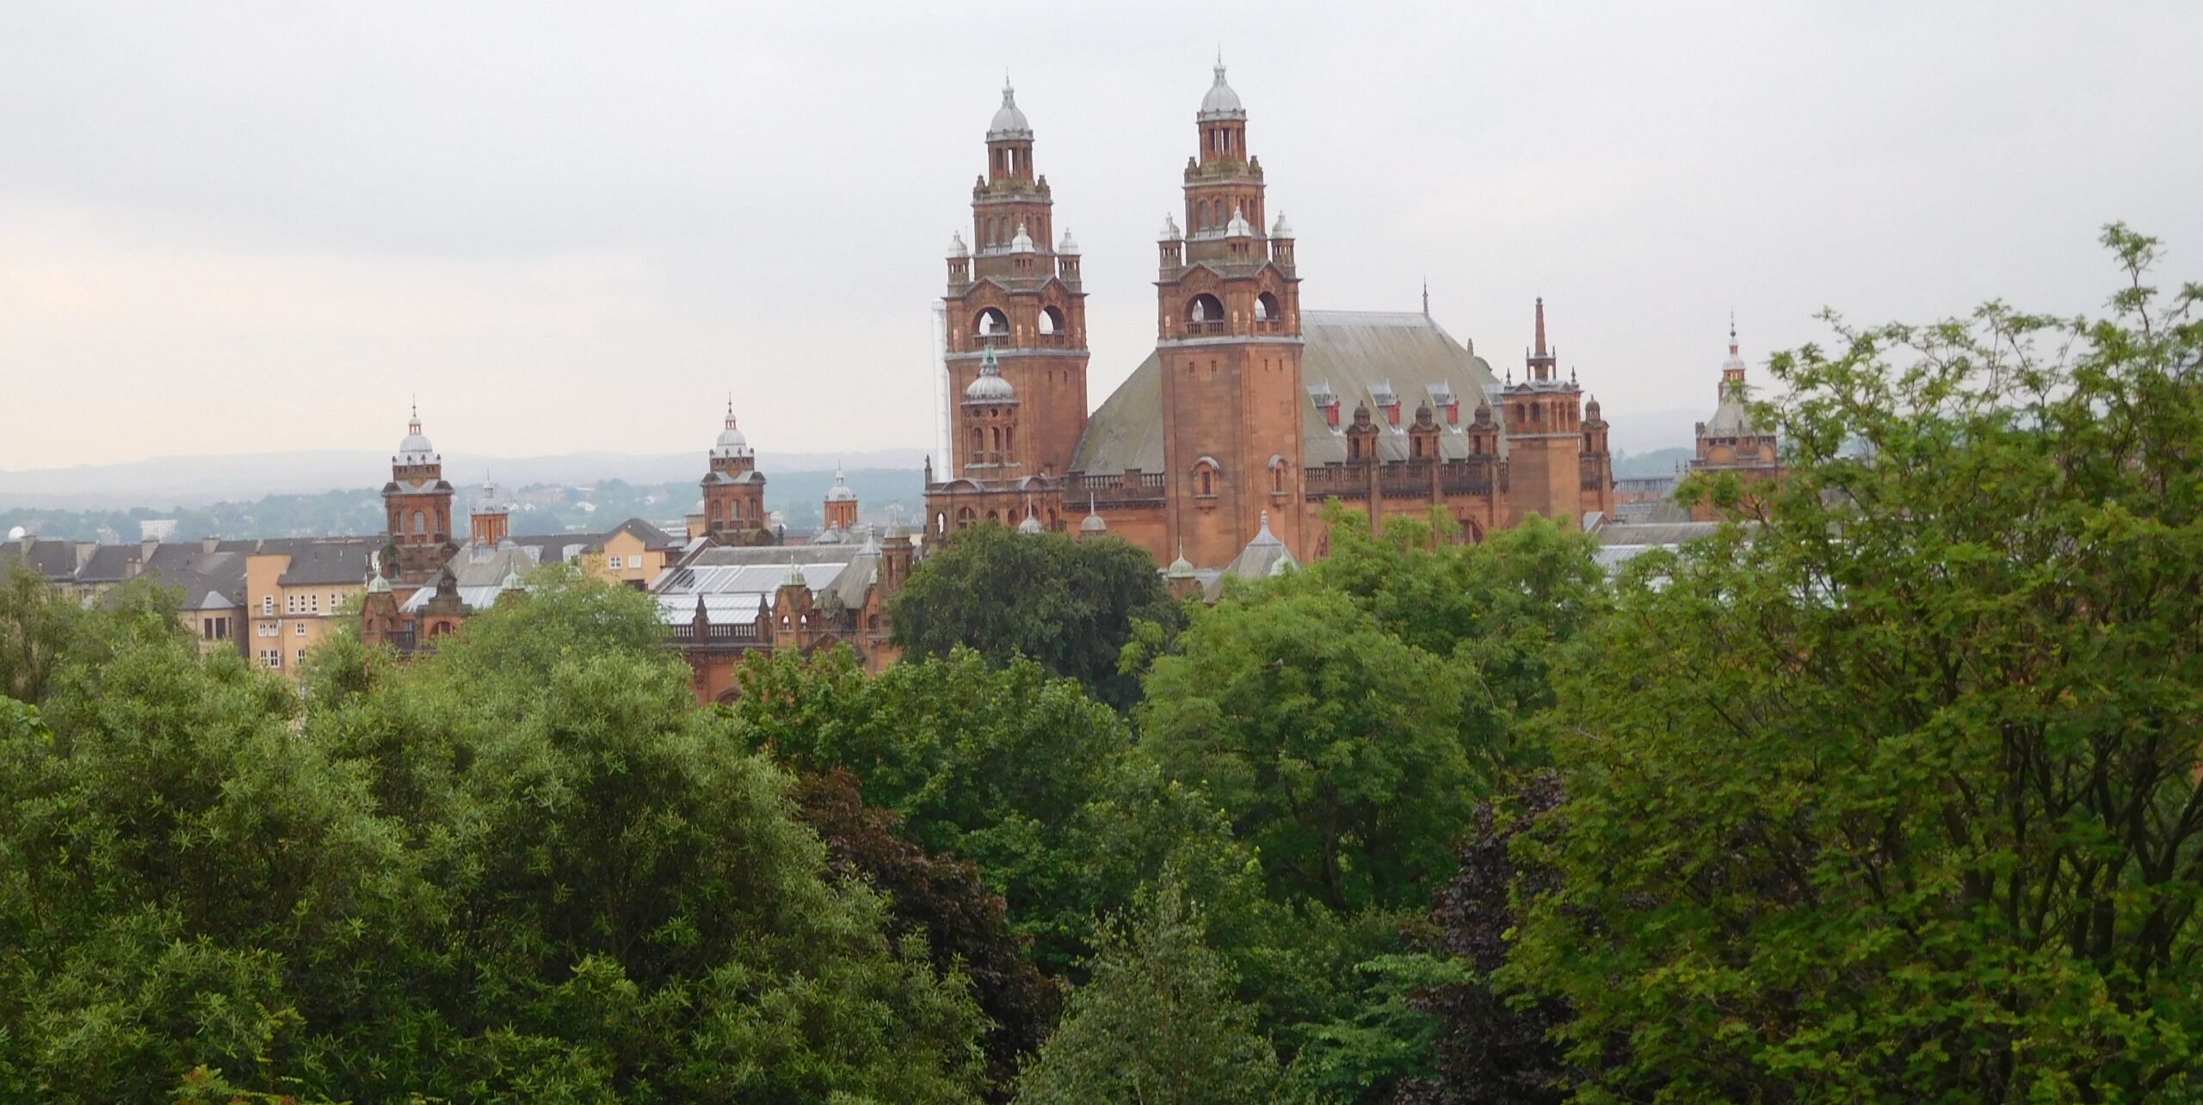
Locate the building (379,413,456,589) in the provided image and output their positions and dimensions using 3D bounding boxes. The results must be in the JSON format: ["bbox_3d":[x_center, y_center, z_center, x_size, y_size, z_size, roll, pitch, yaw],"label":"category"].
[{"bbox_3d":[-56.071,-4.803,324.054,5.400,15.132,5.400,-1,1,37],"label":"building"}]

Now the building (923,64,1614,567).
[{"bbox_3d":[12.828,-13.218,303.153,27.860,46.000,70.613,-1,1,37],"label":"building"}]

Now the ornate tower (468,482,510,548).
[{"bbox_3d":[-49.655,-3.355,320.552,2.400,5.736,2.400,-1,1,37],"label":"ornate tower"}]

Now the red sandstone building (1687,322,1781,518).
[{"bbox_3d":[48.977,-10.419,304.387,5.200,15.936,5.200,-1,1,37],"label":"red sandstone building"}]

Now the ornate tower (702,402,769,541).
[{"bbox_3d":[-33.016,-7.413,354.181,5.200,12.828,5.200,-1,1,37],"label":"ornate tower"}]

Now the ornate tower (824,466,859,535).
[{"bbox_3d":[-23.381,-4.798,354.840,2.400,6.040,2.400,-1,1,37],"label":"ornate tower"}]

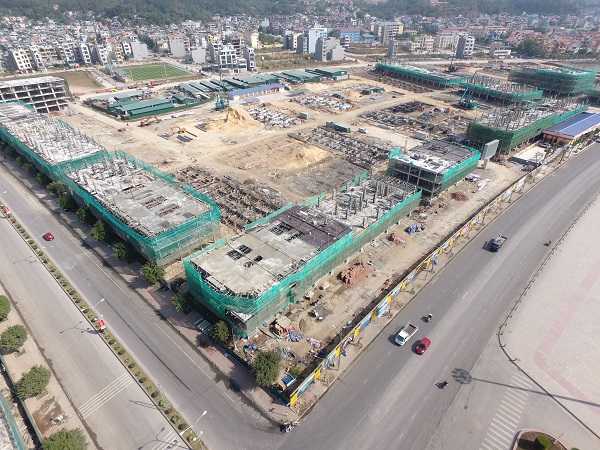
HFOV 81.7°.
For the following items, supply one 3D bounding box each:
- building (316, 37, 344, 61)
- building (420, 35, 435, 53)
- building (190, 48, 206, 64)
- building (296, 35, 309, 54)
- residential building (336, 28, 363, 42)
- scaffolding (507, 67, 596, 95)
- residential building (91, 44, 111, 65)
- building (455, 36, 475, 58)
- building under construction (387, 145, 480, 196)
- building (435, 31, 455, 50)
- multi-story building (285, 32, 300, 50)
[{"bbox_3d":[32.500,-200.080,396.390,26.000,22.000,17.000,-17,36,-25],"label":"building"},{"bbox_3d":[139.630,-199.550,381.910,11.060,15.070,11.930,-4,33,-6],"label":"building"},{"bbox_3d":[-109.740,-182.590,374.900,14.000,13.500,8.000,-13,35,-20],"label":"building"},{"bbox_3d":[3.810,-234.040,451.620,7.500,19.500,17.000,-16,36,-24],"label":"building"},{"bbox_3d":[65.880,-255.150,468.200,28.770,15.190,17.670,-5,33,-7],"label":"residential building"},{"bbox_3d":[174.730,-102.960,242.390,27.400,12.000,43.300,-20,38,-26],"label":"scaffolding"},{"bbox_3d":[-183.670,-156.570,318.560,5.030,15.770,15.310,-28,42,-35],"label":"residential building"},{"bbox_3d":[160.230,-171.030,335.510,9.140,17.530,11.450,-7,34,-10],"label":"building"},{"bbox_3d":[47.370,-19.300,122.940,28.890,10.370,18.090,-26,41,-35],"label":"building under construction"},{"bbox_3d":[164.920,-205.920,389.330,20.130,17.370,11.820,-3,33,-4],"label":"building"},{"bbox_3d":[-9.970,-224.510,425.500,7.500,19.000,15.000,-28,42,-35],"label":"multi-story building"}]

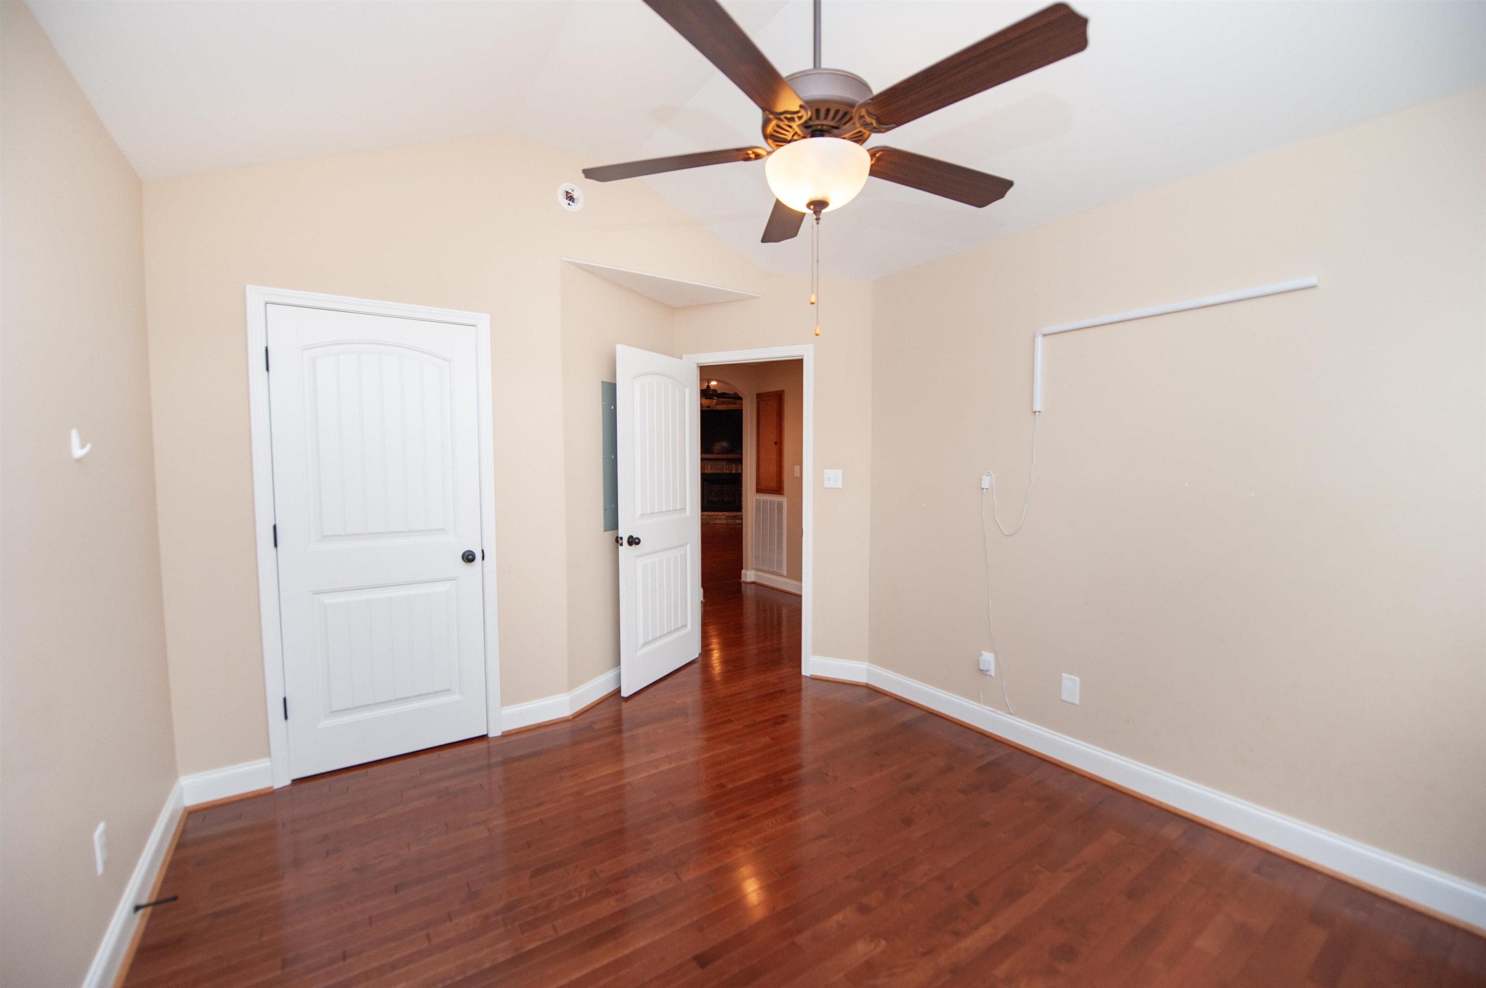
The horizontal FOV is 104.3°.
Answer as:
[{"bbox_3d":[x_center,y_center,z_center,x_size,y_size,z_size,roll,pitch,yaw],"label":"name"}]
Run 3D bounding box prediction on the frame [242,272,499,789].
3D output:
[{"bbox_3d":[-1.658,0.194,2.702,0.915,2.120,0.110,-2,4,-32],"label":"frame"}]

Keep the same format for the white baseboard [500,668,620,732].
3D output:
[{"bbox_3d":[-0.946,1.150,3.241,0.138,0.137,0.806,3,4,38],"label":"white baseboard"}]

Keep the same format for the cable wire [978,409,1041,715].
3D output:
[{"bbox_3d":[1.301,0.346,2.876,0.035,1.510,0.275,-3,4,-37],"label":"cable wire"}]

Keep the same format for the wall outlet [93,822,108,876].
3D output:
[{"bbox_3d":[-1.675,0.929,1.514,0.010,0.116,0.075,-3,4,-37],"label":"wall outlet"}]

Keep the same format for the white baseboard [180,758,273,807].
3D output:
[{"bbox_3d":[-2.139,1.202,2.402,0.287,0.133,0.025,-2,4,-32],"label":"white baseboard"}]

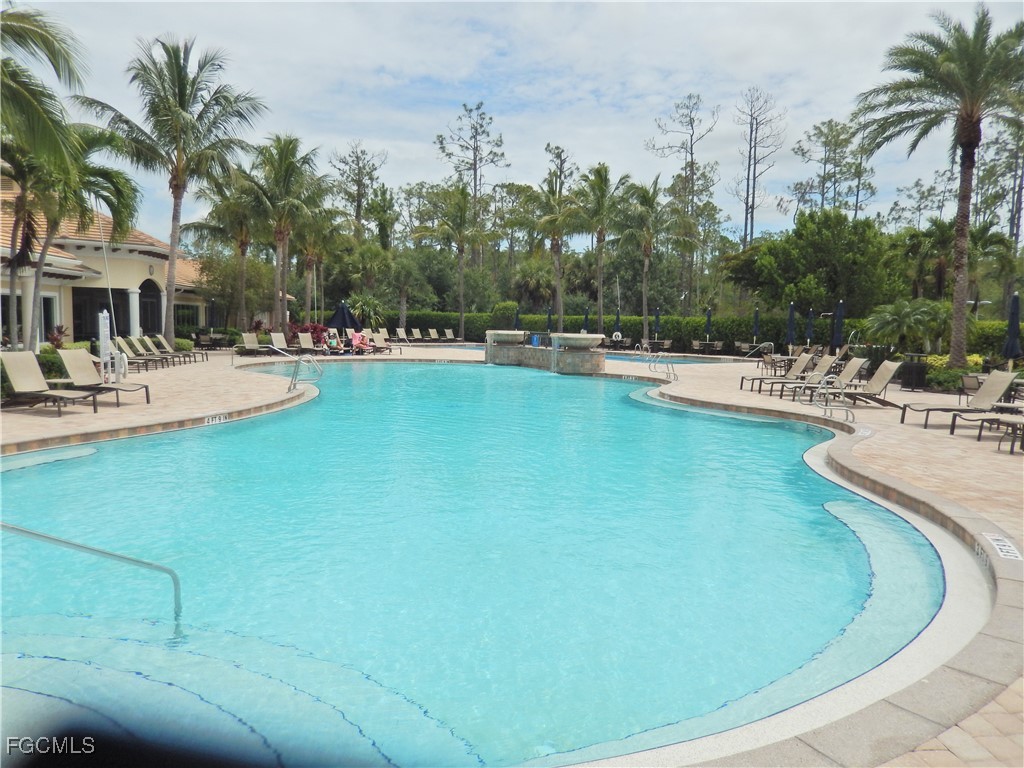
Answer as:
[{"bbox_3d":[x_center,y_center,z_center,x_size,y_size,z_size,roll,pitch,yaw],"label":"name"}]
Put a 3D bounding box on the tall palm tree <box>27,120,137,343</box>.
[{"bbox_3d":[-12.313,-3.824,21.280,3.500,7.112,3.500,-2,5,-30],"label":"tall palm tree"}]

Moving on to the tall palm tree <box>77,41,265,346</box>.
[{"bbox_3d":[-15.789,-8.652,34.404,8.400,14.330,8.000,1,5,0],"label":"tall palm tree"}]

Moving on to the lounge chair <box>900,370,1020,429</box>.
[{"bbox_3d":[8.106,0.272,13.419,1.750,1.000,0.680,0,5,-6],"label":"lounge chair"}]

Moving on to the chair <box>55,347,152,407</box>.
[{"bbox_3d":[-8.017,-0.144,14.482,1.690,1.013,0.665,3,5,23],"label":"chair"}]

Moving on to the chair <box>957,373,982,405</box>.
[{"bbox_3d":[9.091,0.248,14.554,0.600,0.820,0.560,0,5,-16],"label":"chair"}]

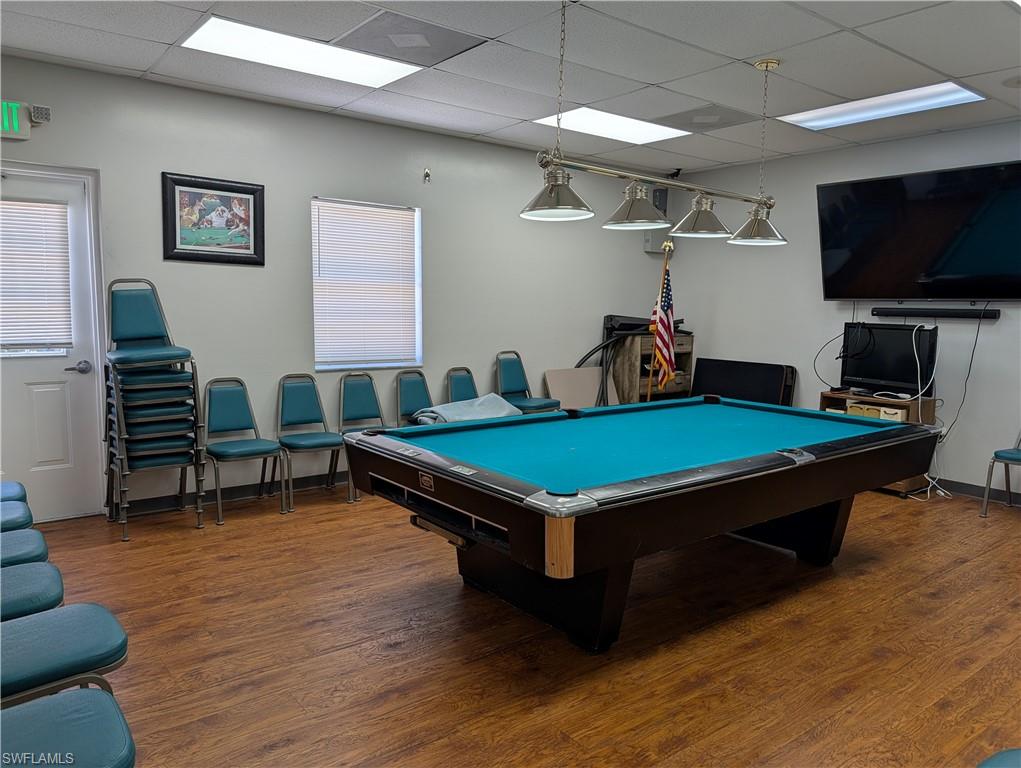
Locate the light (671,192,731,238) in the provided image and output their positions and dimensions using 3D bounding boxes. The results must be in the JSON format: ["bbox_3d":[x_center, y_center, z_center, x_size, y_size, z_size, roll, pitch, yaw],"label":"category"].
[{"bbox_3d":[1.000,-0.892,3.698,0.335,0.235,0.335,-5,9,-37],"label":"light"}]

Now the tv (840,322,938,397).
[{"bbox_3d":[2.997,-0.183,5.641,0.180,0.555,0.650,-4,9,-37],"label":"tv"}]

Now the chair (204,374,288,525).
[{"bbox_3d":[-1.815,0.421,4.785,0.460,0.880,0.500,-4,9,-37],"label":"chair"}]

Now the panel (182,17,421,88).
[{"bbox_3d":[-1.134,-1.834,3.938,1.200,0.060,0.600,-5,9,-37],"label":"panel"}]

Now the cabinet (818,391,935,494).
[{"bbox_3d":[2.961,0.458,5.772,0.435,0.735,0.710,-4,9,-37],"label":"cabinet"}]

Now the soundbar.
[{"bbox_3d":[3.293,-0.550,5.522,0.085,0.066,0.920,-4,9,-37],"label":"soundbar"}]

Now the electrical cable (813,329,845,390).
[{"bbox_3d":[2.724,-0.204,6.057,0.120,0.470,0.270,-5,9,-37],"label":"electrical cable"}]

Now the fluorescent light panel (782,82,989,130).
[{"bbox_3d":[2.465,-1.871,4.786,0.575,0.050,1.170,-4,9,-37],"label":"fluorescent light panel"}]

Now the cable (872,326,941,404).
[{"bbox_3d":[3.035,-0.157,5.471,0.180,0.580,0.470,-4,9,-37],"label":"cable"}]

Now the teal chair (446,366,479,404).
[{"bbox_3d":[-0.286,0.311,5.958,0.450,0.875,0.530,-5,9,-37],"label":"teal chair"}]

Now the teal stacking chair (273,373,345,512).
[{"bbox_3d":[-1.438,0.402,5.073,0.450,0.875,0.530,-5,9,-37],"label":"teal stacking chair"}]

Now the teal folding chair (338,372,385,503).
[{"bbox_3d":[-1.066,0.373,5.359,0.450,0.875,0.530,-5,9,-37],"label":"teal folding chair"}]

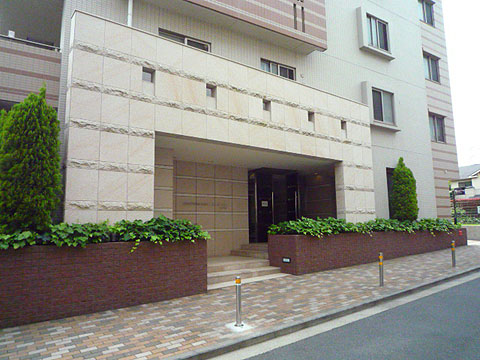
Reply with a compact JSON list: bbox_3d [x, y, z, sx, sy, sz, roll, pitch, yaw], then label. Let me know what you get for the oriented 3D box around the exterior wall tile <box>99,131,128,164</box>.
[{"bbox_3d":[-2.399,-0.615,6.599,0.531,0.563,0.040,5,-9,-36],"label":"exterior wall tile"}]

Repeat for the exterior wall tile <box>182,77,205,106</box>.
[{"bbox_3d":[-1.031,-1.963,7.803,0.623,0.579,0.040,5,-9,-36],"label":"exterior wall tile"}]

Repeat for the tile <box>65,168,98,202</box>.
[{"bbox_3d":[-2.918,0.093,6.444,0.546,0.600,0.050,5,-9,-36],"label":"tile"}]

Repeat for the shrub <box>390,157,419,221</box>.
[{"bbox_3d":[5.889,0.448,12.488,0.950,2.500,0.950,5,-9,-36],"label":"shrub"}]

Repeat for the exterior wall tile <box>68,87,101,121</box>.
[{"bbox_3d":[-2.837,-1.385,6.386,0.530,0.578,0.040,5,-9,-36],"label":"exterior wall tile"}]

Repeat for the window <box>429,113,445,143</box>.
[{"bbox_3d":[9.472,-2.499,16.711,1.360,1.360,0.120,4,-8,-33],"label":"window"}]

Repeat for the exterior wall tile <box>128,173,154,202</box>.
[{"bbox_3d":[-2.167,0.177,7.574,0.583,0.642,0.030,5,-9,-36],"label":"exterior wall tile"}]

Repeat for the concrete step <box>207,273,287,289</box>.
[{"bbox_3d":[0.161,2.291,7.855,2.551,0.100,0.251,5,-9,-36],"label":"concrete step"}]

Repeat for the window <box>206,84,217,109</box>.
[{"bbox_3d":[-0.766,-2.118,8.988,0.320,0.650,0.150,5,-9,-36],"label":"window"}]

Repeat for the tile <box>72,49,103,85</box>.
[{"bbox_3d":[-2.846,-2.117,6.484,0.530,0.579,0.040,5,-9,-36],"label":"tile"}]

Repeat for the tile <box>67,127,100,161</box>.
[{"bbox_3d":[-3.126,-0.709,6.988,0.583,0.642,0.030,5,-9,-36],"label":"tile"}]

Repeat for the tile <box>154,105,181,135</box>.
[{"bbox_3d":[-1.518,-1.273,7.344,0.608,0.578,0.040,5,-9,-36],"label":"tile"}]

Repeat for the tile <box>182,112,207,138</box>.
[{"bbox_3d":[-1.042,-1.273,8.008,0.630,0.600,0.050,5,-9,-36],"label":"tile"}]

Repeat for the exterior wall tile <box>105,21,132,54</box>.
[{"bbox_3d":[-2.427,-2.821,6.894,0.531,0.584,0.040,5,-9,-36],"label":"exterior wall tile"}]

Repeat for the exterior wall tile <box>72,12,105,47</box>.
[{"bbox_3d":[-2.945,-2.936,6.815,0.546,0.586,0.050,5,-9,-36],"label":"exterior wall tile"}]

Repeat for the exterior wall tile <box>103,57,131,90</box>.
[{"bbox_3d":[-2.666,-2.283,7.534,0.583,0.642,0.030,5,-9,-36],"label":"exterior wall tile"}]

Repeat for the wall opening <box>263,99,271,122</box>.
[{"bbox_3d":[0.648,-1.806,9.129,0.269,0.579,0.210,5,-9,-36],"label":"wall opening"}]

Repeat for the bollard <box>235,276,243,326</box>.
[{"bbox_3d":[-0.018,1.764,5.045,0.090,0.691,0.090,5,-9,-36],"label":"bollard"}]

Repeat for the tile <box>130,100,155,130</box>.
[{"bbox_3d":[-2.049,-1.354,7.273,0.552,0.600,0.050,5,-9,-36],"label":"tile"}]

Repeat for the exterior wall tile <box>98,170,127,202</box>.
[{"bbox_3d":[-2.642,0.139,7.231,0.583,0.642,0.030,5,-9,-36],"label":"exterior wall tile"}]

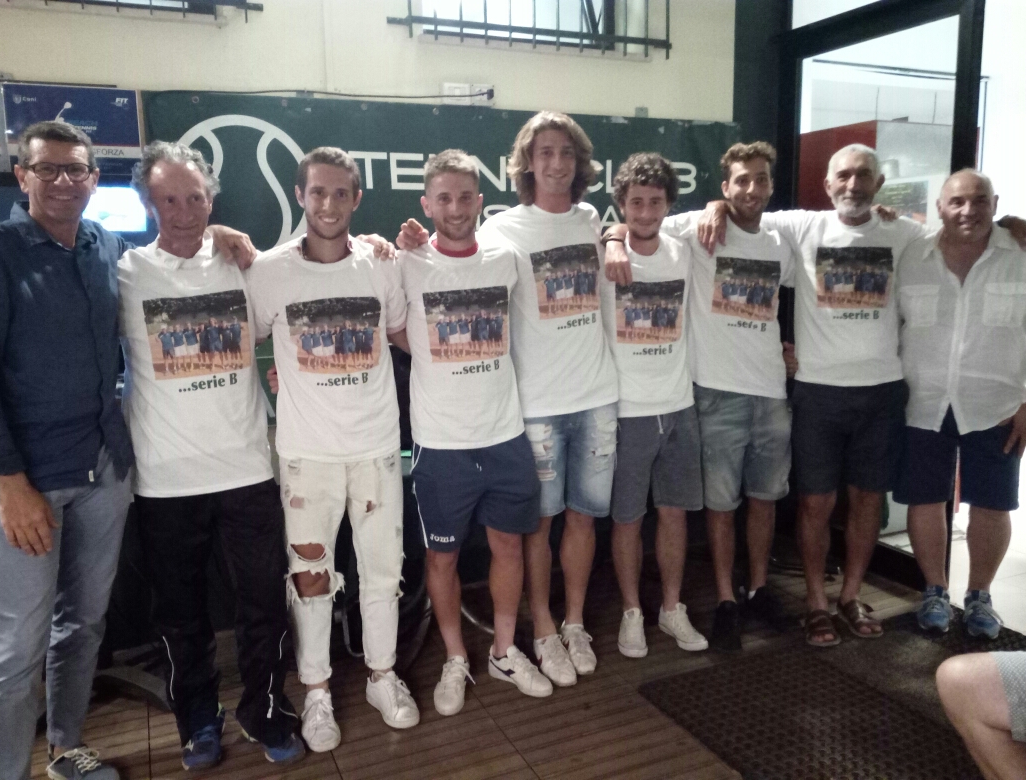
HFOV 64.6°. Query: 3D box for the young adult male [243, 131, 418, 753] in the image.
[{"bbox_3d":[-0.503,0.181,2.407,0.680,1.740,0.460,-4,10,-18],"label":"young adult male"}]

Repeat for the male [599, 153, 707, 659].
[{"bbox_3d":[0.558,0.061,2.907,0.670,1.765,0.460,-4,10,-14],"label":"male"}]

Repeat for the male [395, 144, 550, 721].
[{"bbox_3d":[-0.171,0.148,2.544,0.770,1.746,0.480,-5,10,-19],"label":"male"}]

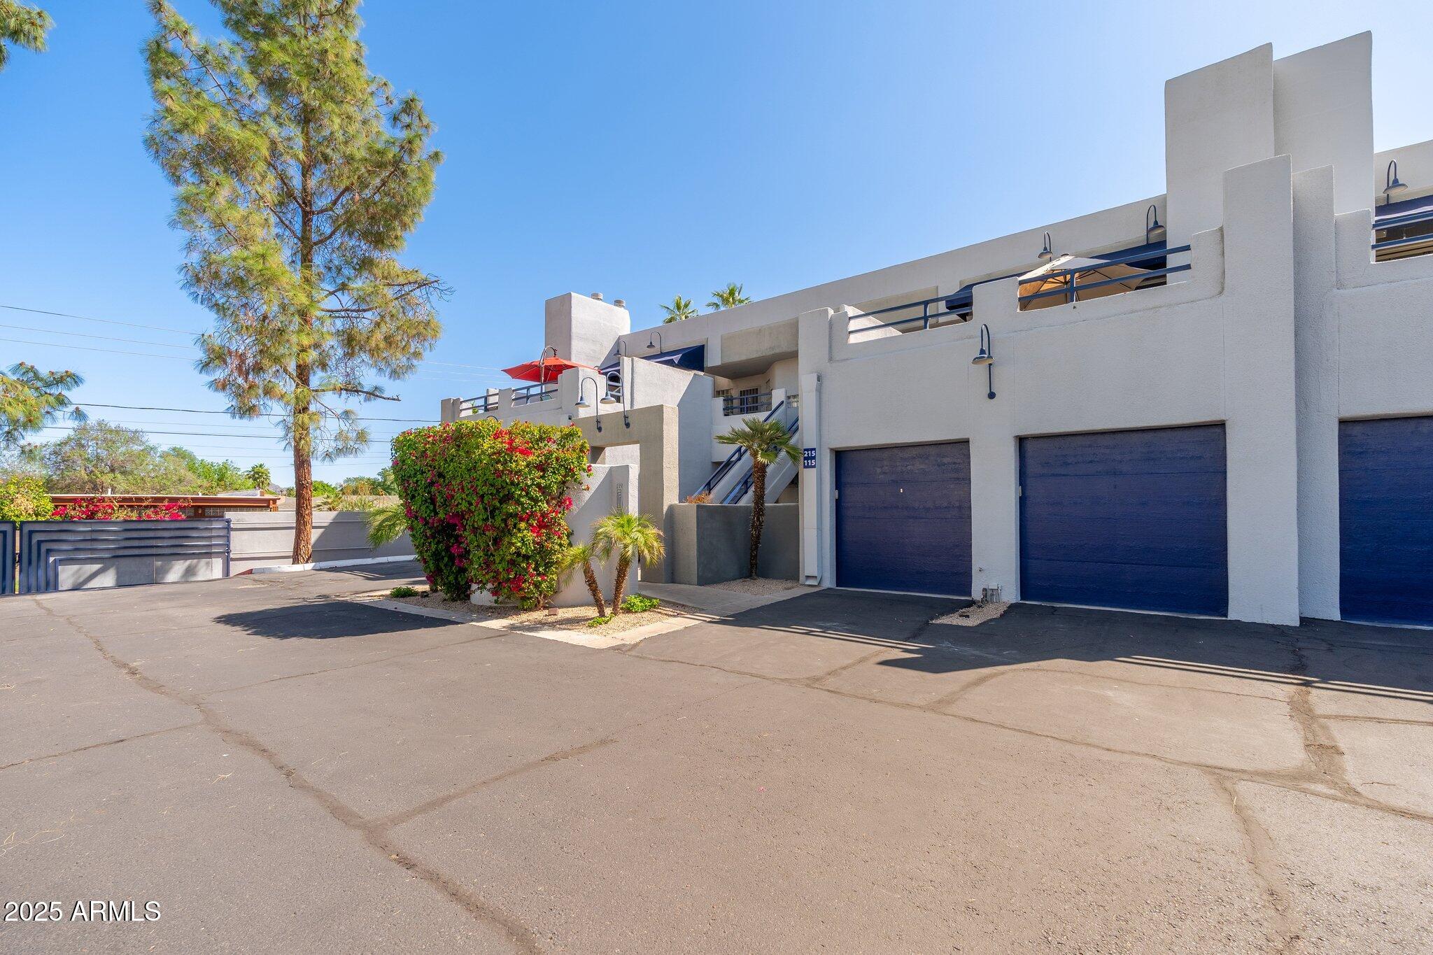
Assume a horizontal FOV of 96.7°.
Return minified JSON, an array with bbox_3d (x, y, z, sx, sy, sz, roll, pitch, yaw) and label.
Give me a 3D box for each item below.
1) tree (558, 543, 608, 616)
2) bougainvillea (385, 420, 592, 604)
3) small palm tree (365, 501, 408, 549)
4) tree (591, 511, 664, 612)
[{"bbox_3d":[-1.740,1.335,8.300,0.680,0.980,0.660,0,-2,0],"label":"tree"},{"bbox_3d":[-3.500,0.510,9.900,3.250,2.750,1.750,-2,-3,40],"label":"bougainvillea"},{"bbox_3d":[-5.240,1.090,10.900,1.450,1.620,1.450,0,-2,0],"label":"small palm tree"},{"bbox_3d":[-1.180,1.130,8.450,0.980,1.380,0.980,0,-2,0],"label":"tree"}]

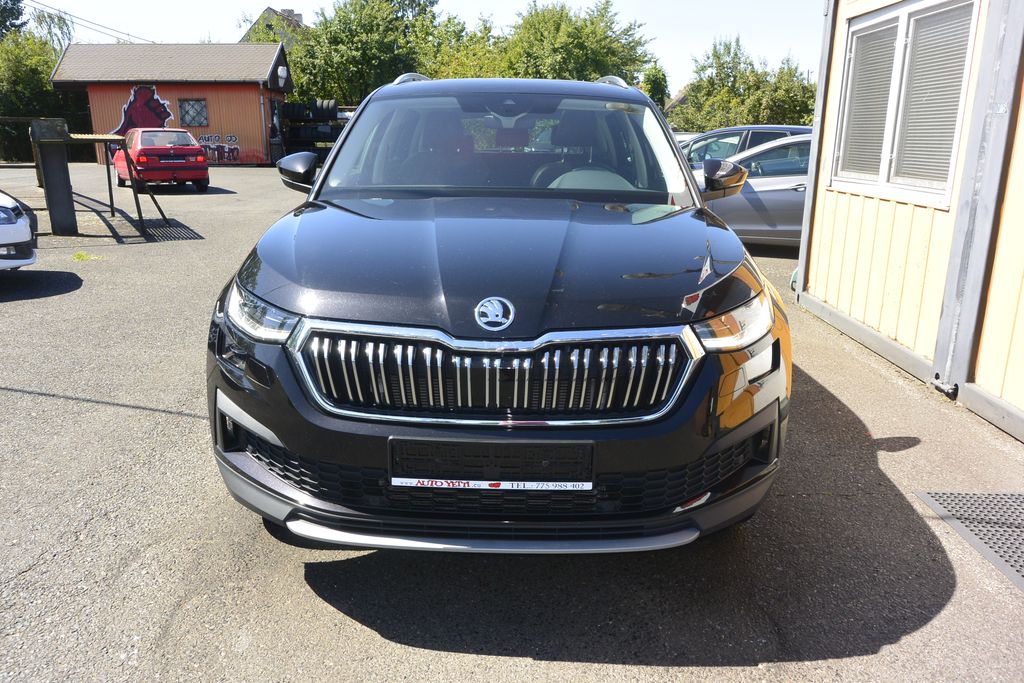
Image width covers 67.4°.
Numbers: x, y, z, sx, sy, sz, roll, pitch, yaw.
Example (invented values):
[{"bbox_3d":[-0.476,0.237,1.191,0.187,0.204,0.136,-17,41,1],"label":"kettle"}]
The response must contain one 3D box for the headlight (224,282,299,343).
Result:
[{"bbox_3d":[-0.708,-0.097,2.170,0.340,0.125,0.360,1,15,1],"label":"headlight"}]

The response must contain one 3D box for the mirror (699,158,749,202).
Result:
[{"bbox_3d":[0.917,-0.722,3.360,0.235,0.175,0.170,1,15,1],"label":"mirror"}]

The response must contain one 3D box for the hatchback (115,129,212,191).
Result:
[{"bbox_3d":[-8.571,-4.445,18.616,1.640,1.410,3.860,-9,18,-32],"label":"hatchback"}]

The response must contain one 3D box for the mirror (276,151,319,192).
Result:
[{"bbox_3d":[-0.933,-0.752,3.398,0.235,0.175,0.170,1,15,1],"label":"mirror"}]

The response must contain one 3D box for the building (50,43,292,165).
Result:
[{"bbox_3d":[-11.633,-8.324,27.086,7.653,4.064,2.915,2,15,5],"label":"building"}]

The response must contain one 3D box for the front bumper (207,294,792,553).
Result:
[{"bbox_3d":[-0.046,0.214,2.232,1.860,0.620,0.550,1,15,1],"label":"front bumper"}]

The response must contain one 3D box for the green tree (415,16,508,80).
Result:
[{"bbox_3d":[-1.861,-9.264,28.581,3.900,5.263,3.700,1,15,0],"label":"green tree"}]

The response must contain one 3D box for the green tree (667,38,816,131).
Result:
[{"bbox_3d":[8.119,-8.483,27.727,5.900,4.598,4.600,1,15,0],"label":"green tree"}]

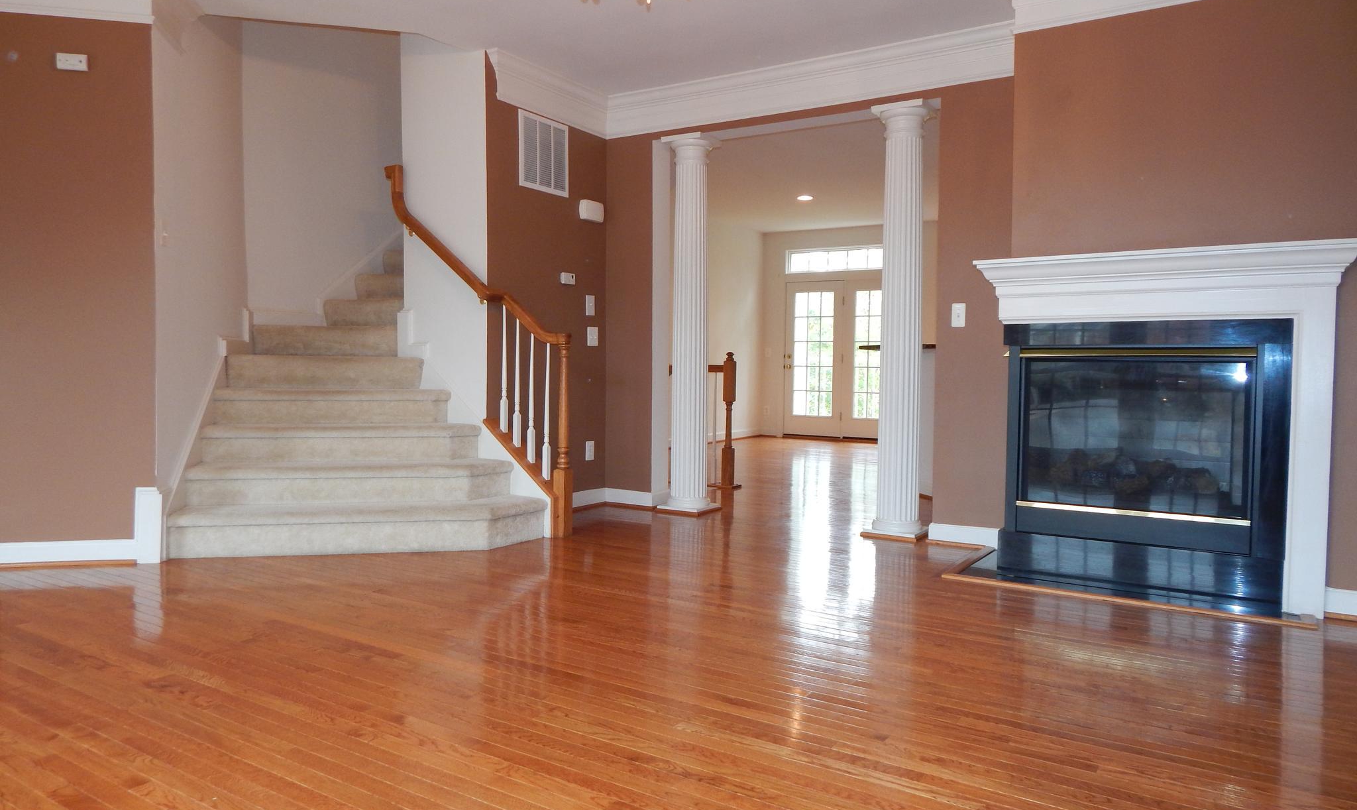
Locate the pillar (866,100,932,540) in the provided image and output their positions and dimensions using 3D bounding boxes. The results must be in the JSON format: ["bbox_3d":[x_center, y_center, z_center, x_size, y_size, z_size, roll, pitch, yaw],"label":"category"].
[{"bbox_3d":[1.263,-0.462,4.907,0.298,2.422,0.303,2,3,32],"label":"pillar"}]

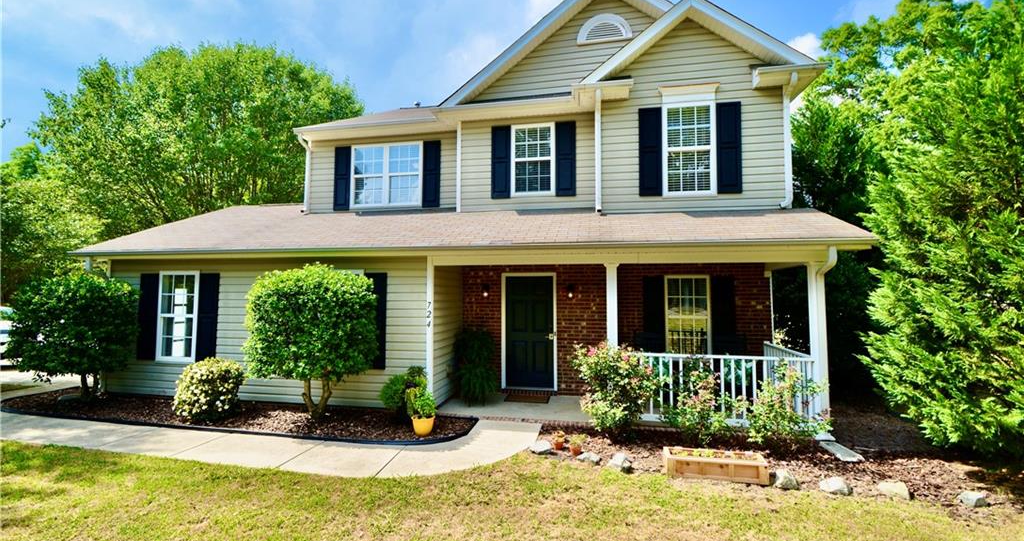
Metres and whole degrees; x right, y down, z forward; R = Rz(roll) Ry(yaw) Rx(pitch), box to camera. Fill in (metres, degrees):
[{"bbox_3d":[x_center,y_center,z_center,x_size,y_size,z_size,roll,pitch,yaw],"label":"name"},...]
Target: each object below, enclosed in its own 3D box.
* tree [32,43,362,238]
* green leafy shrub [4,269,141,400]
[{"bbox_3d":[-11.582,-2.647,17.119,10.430,10.885,10.430,-1,-3,11],"label":"tree"},{"bbox_3d":[-7.240,1.100,7.082,1.526,2.136,1.526,-1,-3,11],"label":"green leafy shrub"}]

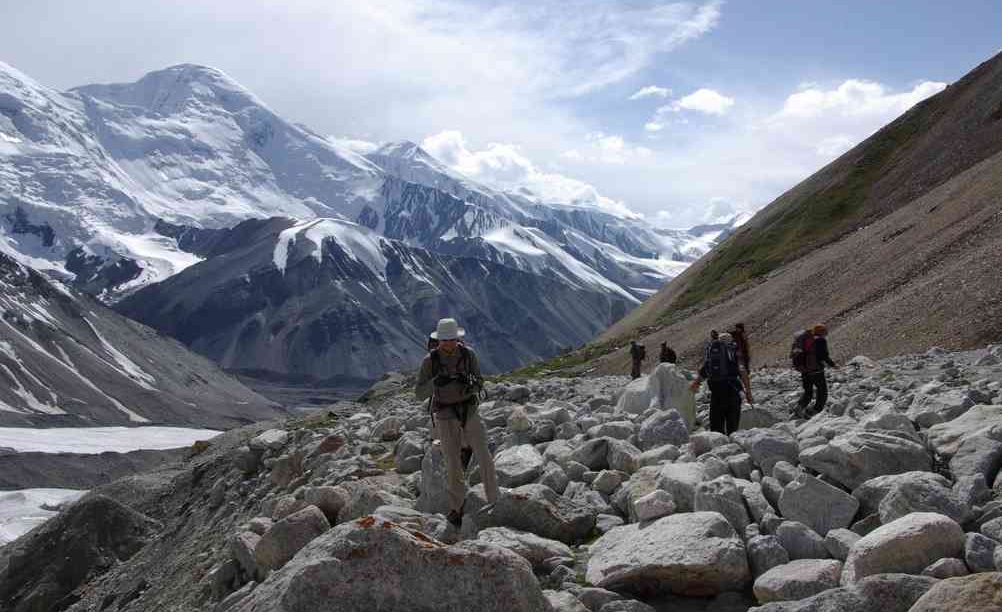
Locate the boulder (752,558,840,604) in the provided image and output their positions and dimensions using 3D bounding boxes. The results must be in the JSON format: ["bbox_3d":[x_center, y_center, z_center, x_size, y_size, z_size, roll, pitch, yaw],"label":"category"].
[{"bbox_3d":[1.950,1.826,6.050,0.550,0.264,0.413,0,-1,0],"label":"boulder"}]

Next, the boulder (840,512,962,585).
[{"bbox_3d":[2.905,1.764,6.650,0.850,0.496,0.595,0,-1,-20],"label":"boulder"}]

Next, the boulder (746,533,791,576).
[{"bbox_3d":[1.966,1.863,6.750,0.296,0.359,0.281,0,-1,0],"label":"boulder"}]

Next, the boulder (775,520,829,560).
[{"bbox_3d":[2.399,1.866,7.300,0.450,0.340,0.420,0,-1,0],"label":"boulder"}]

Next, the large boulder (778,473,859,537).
[{"bbox_3d":[2.872,1.814,8.300,0.740,0.600,0.580,0,-1,0],"label":"large boulder"}]

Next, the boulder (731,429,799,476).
[{"bbox_3d":[3.217,1.809,11.200,0.785,0.584,0.628,0,-1,0],"label":"boulder"}]

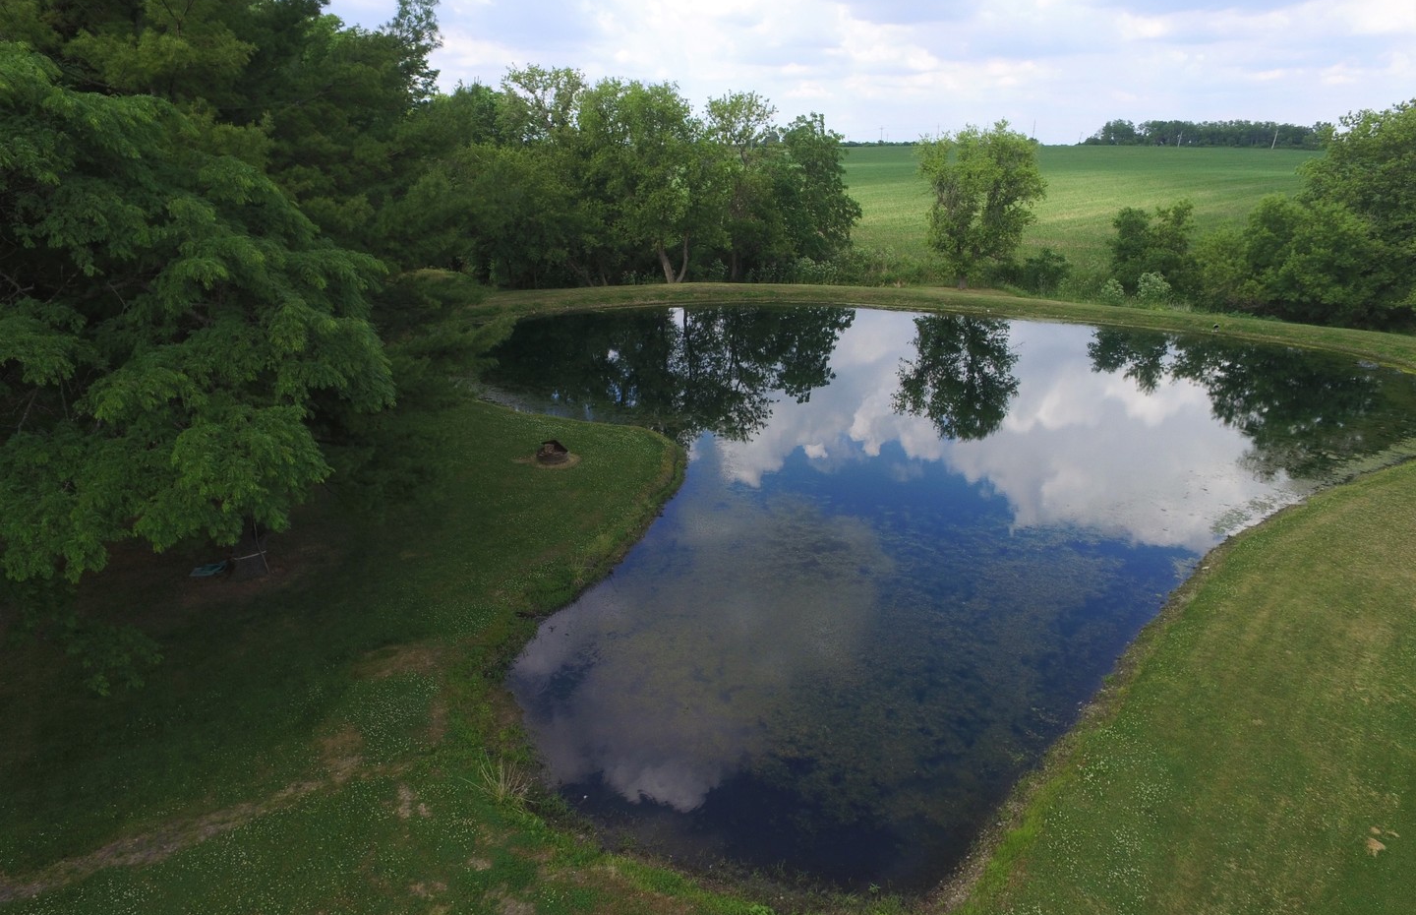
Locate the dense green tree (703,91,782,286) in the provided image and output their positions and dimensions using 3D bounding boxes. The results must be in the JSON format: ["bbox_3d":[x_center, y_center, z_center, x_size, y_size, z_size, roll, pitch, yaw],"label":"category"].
[{"bbox_3d":[2.050,-15.260,46.630,4.760,10.300,5.000,0,21,0],"label":"dense green tree"}]

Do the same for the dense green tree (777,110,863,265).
[{"bbox_3d":[6.990,-16.710,51.430,5.180,9.130,5.180,0,21,0],"label":"dense green tree"}]

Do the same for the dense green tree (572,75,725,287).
[{"bbox_3d":[-3.240,-15.170,45.590,8.100,10.930,7.690,0,21,0],"label":"dense green tree"}]

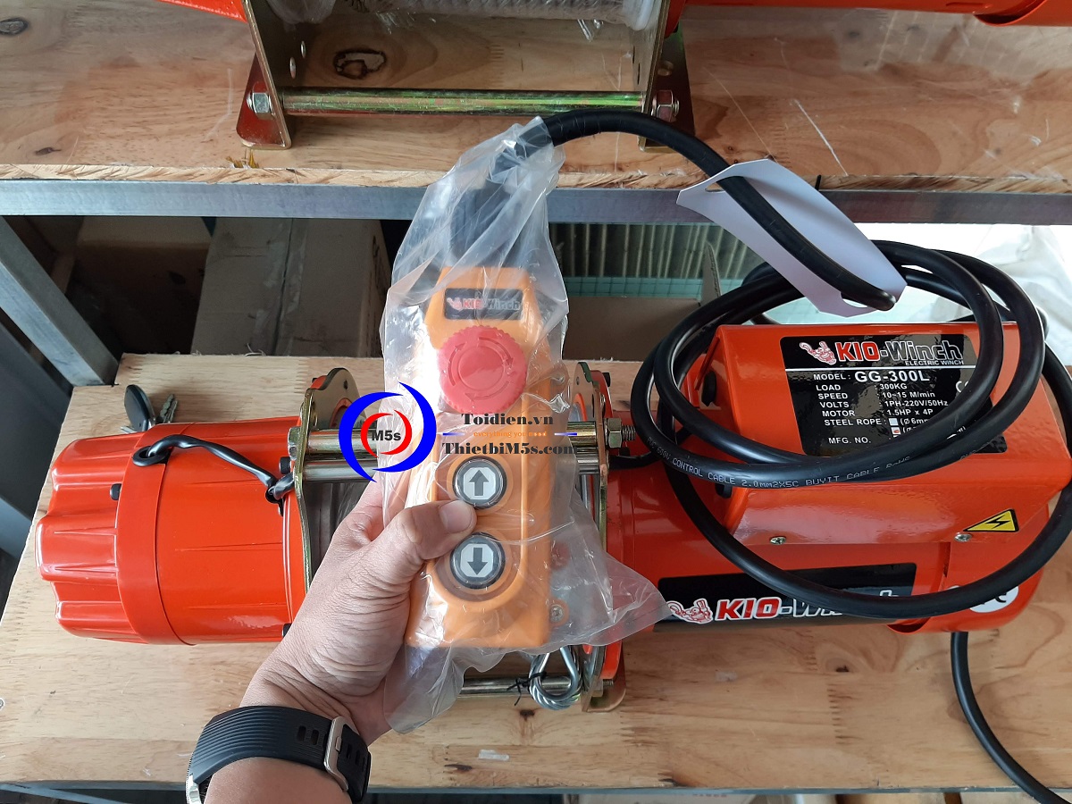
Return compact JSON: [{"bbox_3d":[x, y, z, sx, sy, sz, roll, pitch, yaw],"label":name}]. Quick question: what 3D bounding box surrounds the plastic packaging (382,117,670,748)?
[{"bbox_3d":[-0.006,-0.002,0.390,0.132,0.085,0.285,2,77,-1],"label":"plastic packaging"}]

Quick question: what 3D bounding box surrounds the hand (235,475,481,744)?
[{"bbox_3d":[-0.075,0.099,0.408,0.100,0.100,0.140,23,70,10],"label":"hand"}]

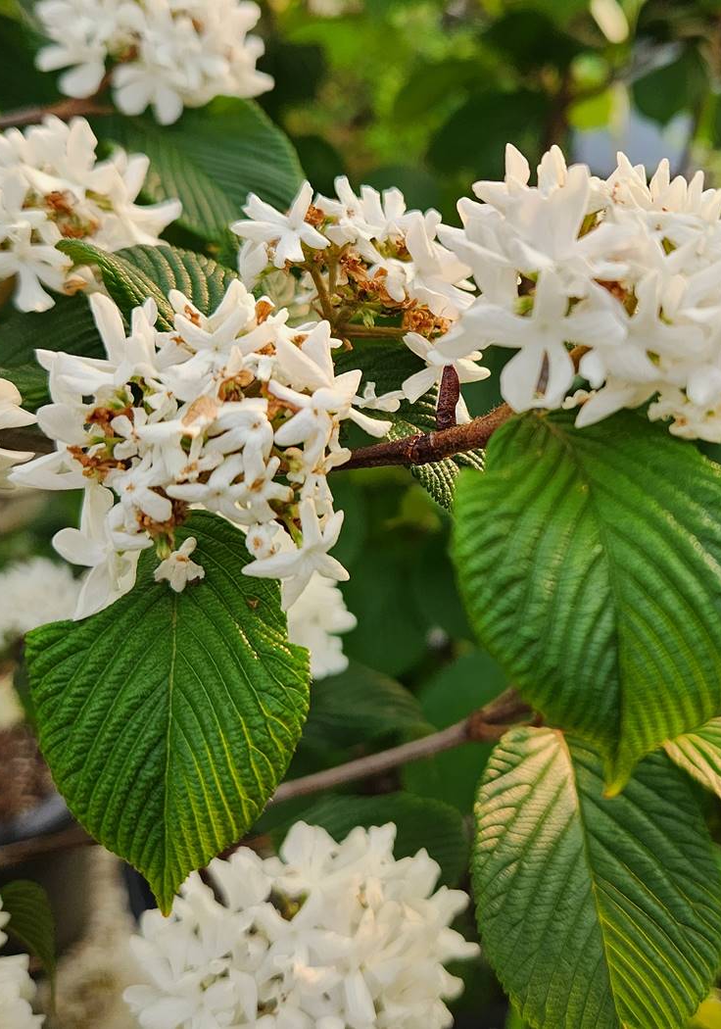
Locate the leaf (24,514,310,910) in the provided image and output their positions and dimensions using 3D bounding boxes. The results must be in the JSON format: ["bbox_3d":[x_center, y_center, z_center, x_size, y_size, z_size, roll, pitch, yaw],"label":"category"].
[{"bbox_3d":[-0.050,0.053,0.255,0.077,0.108,0.025,2,-12,-2],"label":"leaf"}]

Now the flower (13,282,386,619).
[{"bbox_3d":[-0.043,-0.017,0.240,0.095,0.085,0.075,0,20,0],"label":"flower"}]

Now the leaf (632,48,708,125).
[{"bbox_3d":[0.254,-0.352,0.750,0.062,0.066,0.025,0,20,0],"label":"leaf"}]

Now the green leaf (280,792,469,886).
[{"bbox_3d":[0.005,0.135,0.370,0.080,0.020,0.060,5,51,4],"label":"green leaf"}]

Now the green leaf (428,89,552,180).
[{"bbox_3d":[0.088,-0.256,0.620,0.082,0.064,0.025,0,20,0],"label":"green leaf"}]

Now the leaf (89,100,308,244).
[{"bbox_3d":[-0.060,-0.128,0.340,0.078,0.060,0.022,-8,-25,-10],"label":"leaf"}]

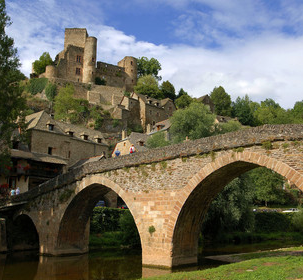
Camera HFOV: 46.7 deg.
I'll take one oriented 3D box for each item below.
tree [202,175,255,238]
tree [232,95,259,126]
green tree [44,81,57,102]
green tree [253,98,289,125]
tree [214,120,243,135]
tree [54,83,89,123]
[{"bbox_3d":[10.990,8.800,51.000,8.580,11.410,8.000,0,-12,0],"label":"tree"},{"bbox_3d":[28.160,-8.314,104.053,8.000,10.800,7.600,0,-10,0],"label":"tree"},{"bbox_3d":[-32.850,-16.100,114.000,4.550,6.370,4.200,0,-12,0],"label":"green tree"},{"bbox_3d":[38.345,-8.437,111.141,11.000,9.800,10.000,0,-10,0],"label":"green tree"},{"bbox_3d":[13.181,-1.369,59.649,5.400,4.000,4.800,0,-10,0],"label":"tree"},{"bbox_3d":[-23.280,-10.910,102.000,10.480,11.410,9.500,0,-12,0],"label":"tree"}]

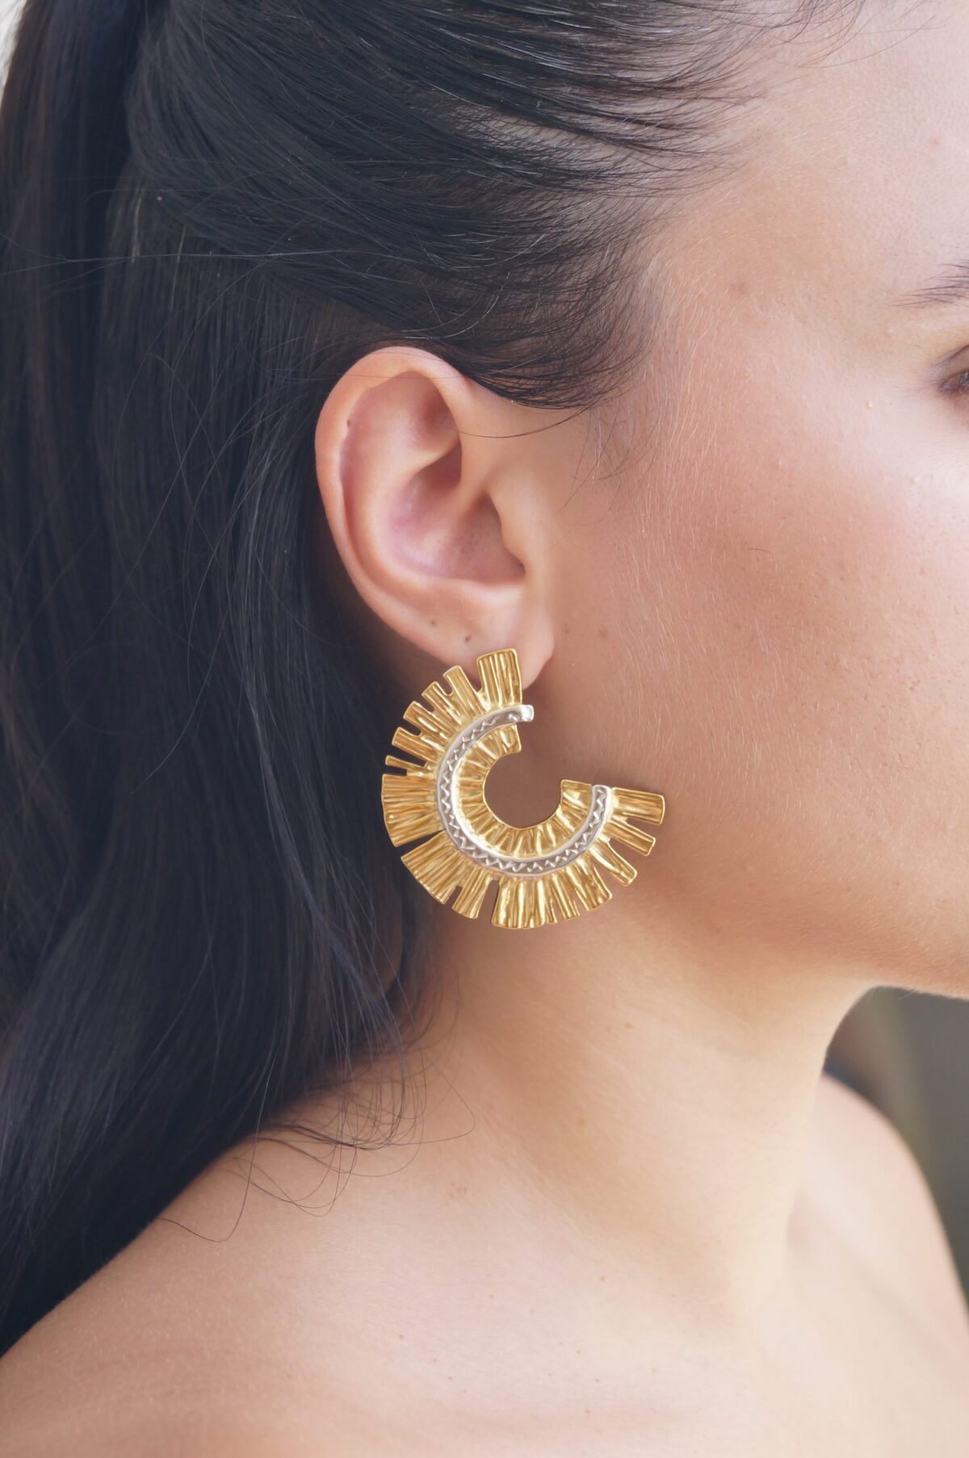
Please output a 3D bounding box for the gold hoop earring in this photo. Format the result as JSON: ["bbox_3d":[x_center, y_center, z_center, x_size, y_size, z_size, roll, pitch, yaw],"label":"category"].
[{"bbox_3d":[0.007,0.011,0.435,0.051,0.051,0.006,0,1,-5],"label":"gold hoop earring"}]

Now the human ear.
[{"bbox_3d":[-0.009,-0.037,0.436,0.037,0.064,0.023,-13,2,-11],"label":"human ear"}]

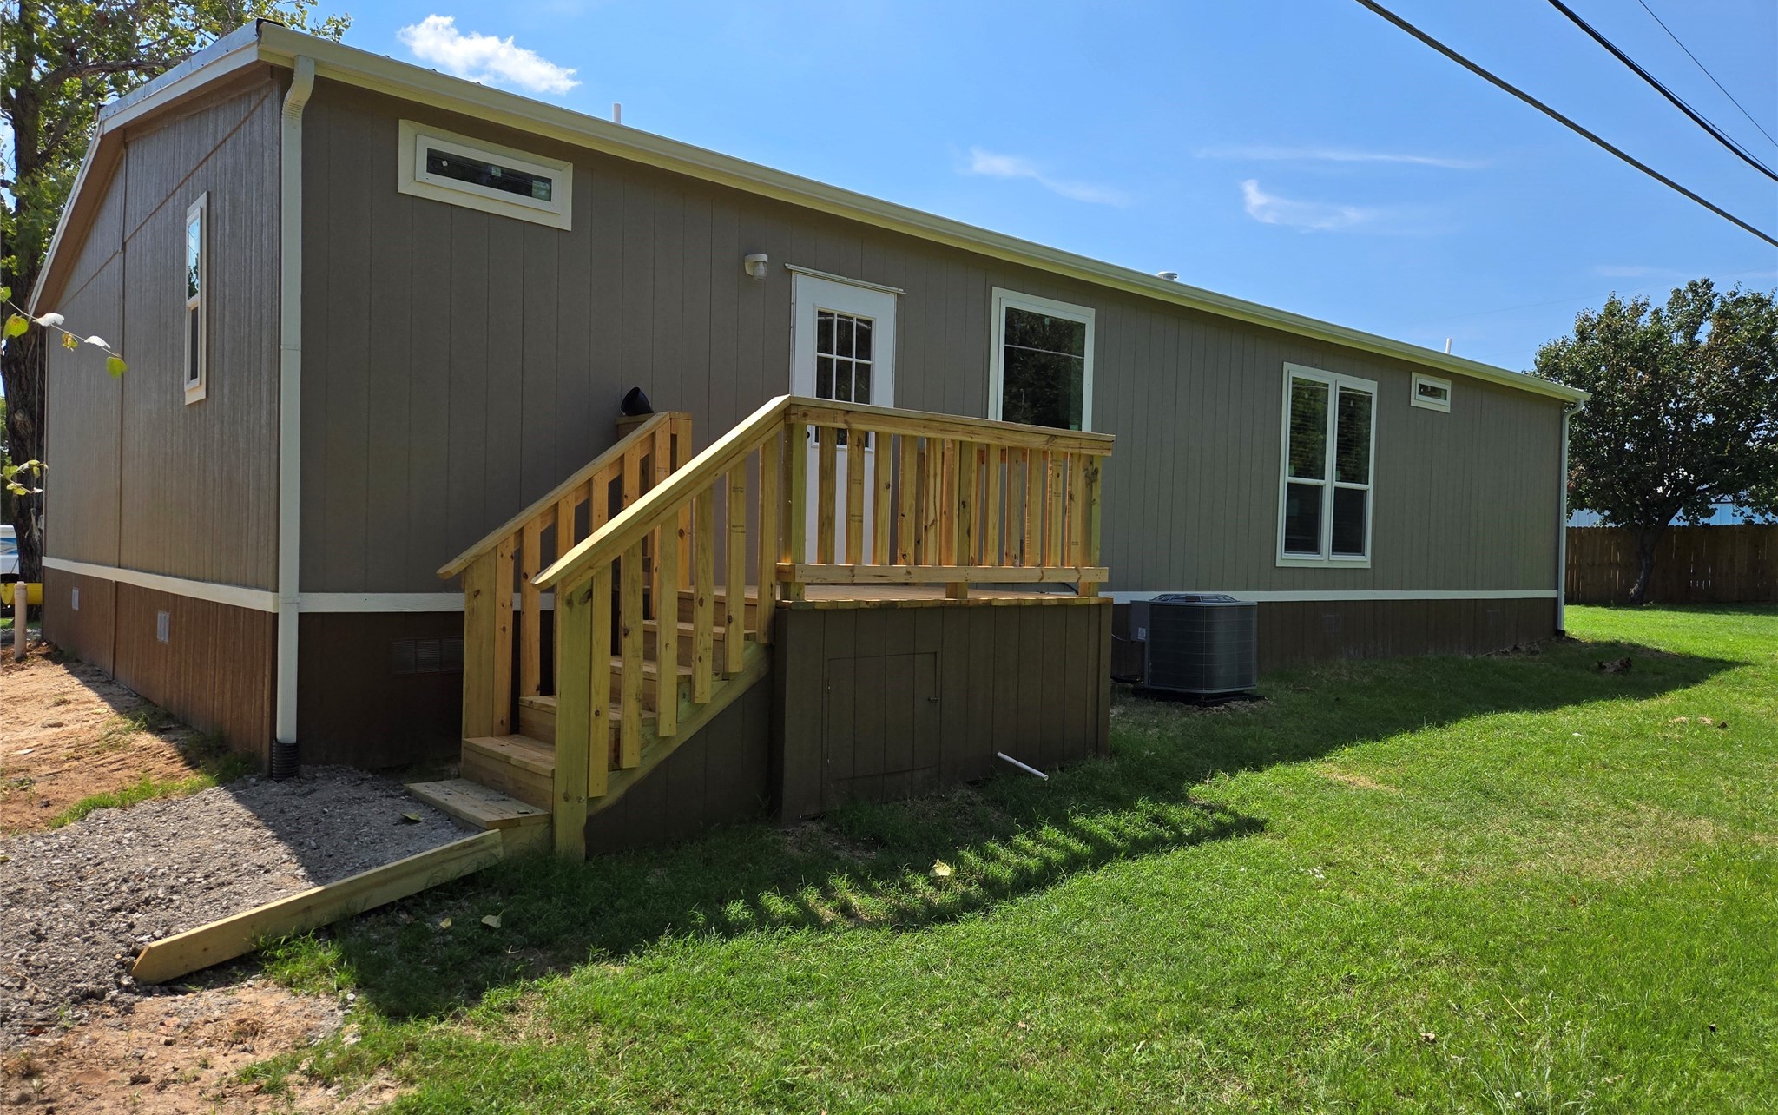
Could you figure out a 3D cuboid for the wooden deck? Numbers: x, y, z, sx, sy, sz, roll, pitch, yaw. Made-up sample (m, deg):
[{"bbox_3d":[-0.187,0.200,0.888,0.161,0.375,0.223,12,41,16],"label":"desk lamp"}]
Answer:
[{"bbox_3d":[-0.600,0.240,6.786,3.790,2.080,1.820,1,0,-41],"label":"wooden deck"}]

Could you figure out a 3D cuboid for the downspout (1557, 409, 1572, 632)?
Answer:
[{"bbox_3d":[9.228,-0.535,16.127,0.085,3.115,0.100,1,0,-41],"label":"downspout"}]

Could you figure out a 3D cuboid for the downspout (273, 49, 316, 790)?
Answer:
[{"bbox_3d":[-2.935,-0.661,5.829,0.095,3.480,0.210,1,0,-41],"label":"downspout"}]

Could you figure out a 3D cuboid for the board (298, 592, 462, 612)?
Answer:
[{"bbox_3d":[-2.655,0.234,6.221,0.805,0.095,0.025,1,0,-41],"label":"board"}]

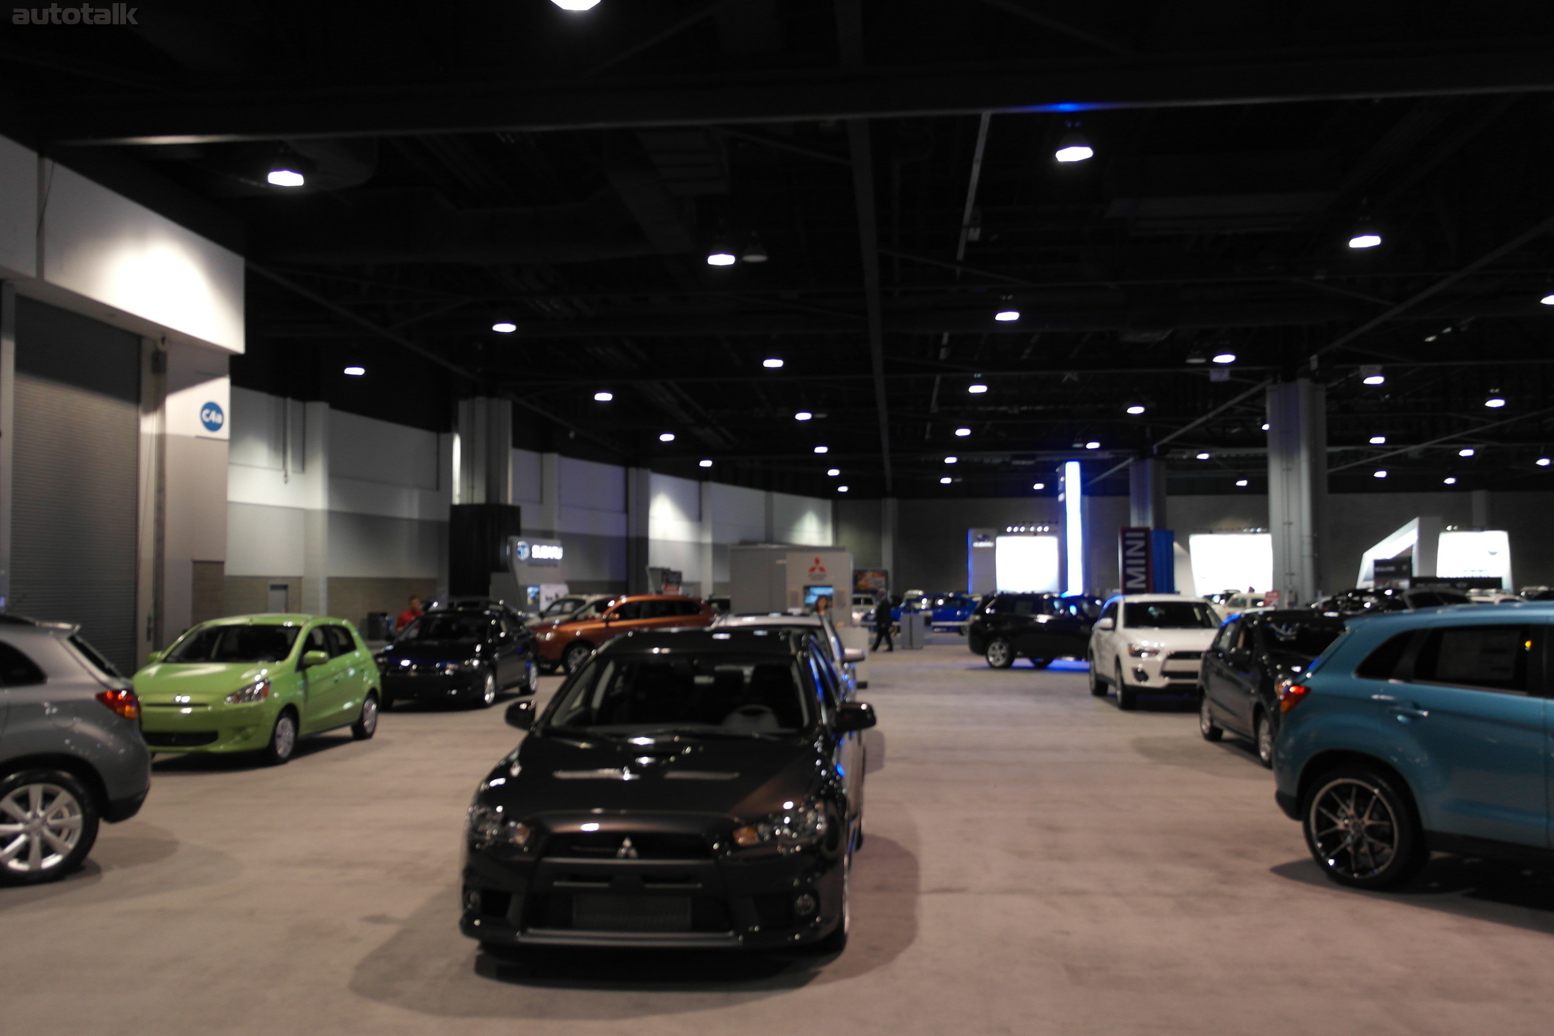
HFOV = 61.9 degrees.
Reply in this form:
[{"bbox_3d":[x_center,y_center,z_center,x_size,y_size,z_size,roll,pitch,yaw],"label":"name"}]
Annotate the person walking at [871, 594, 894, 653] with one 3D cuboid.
[{"bbox_3d":[2.995,2.900,36.859,0.620,1.790,0.500,0,-3,-15],"label":"person walking"}]

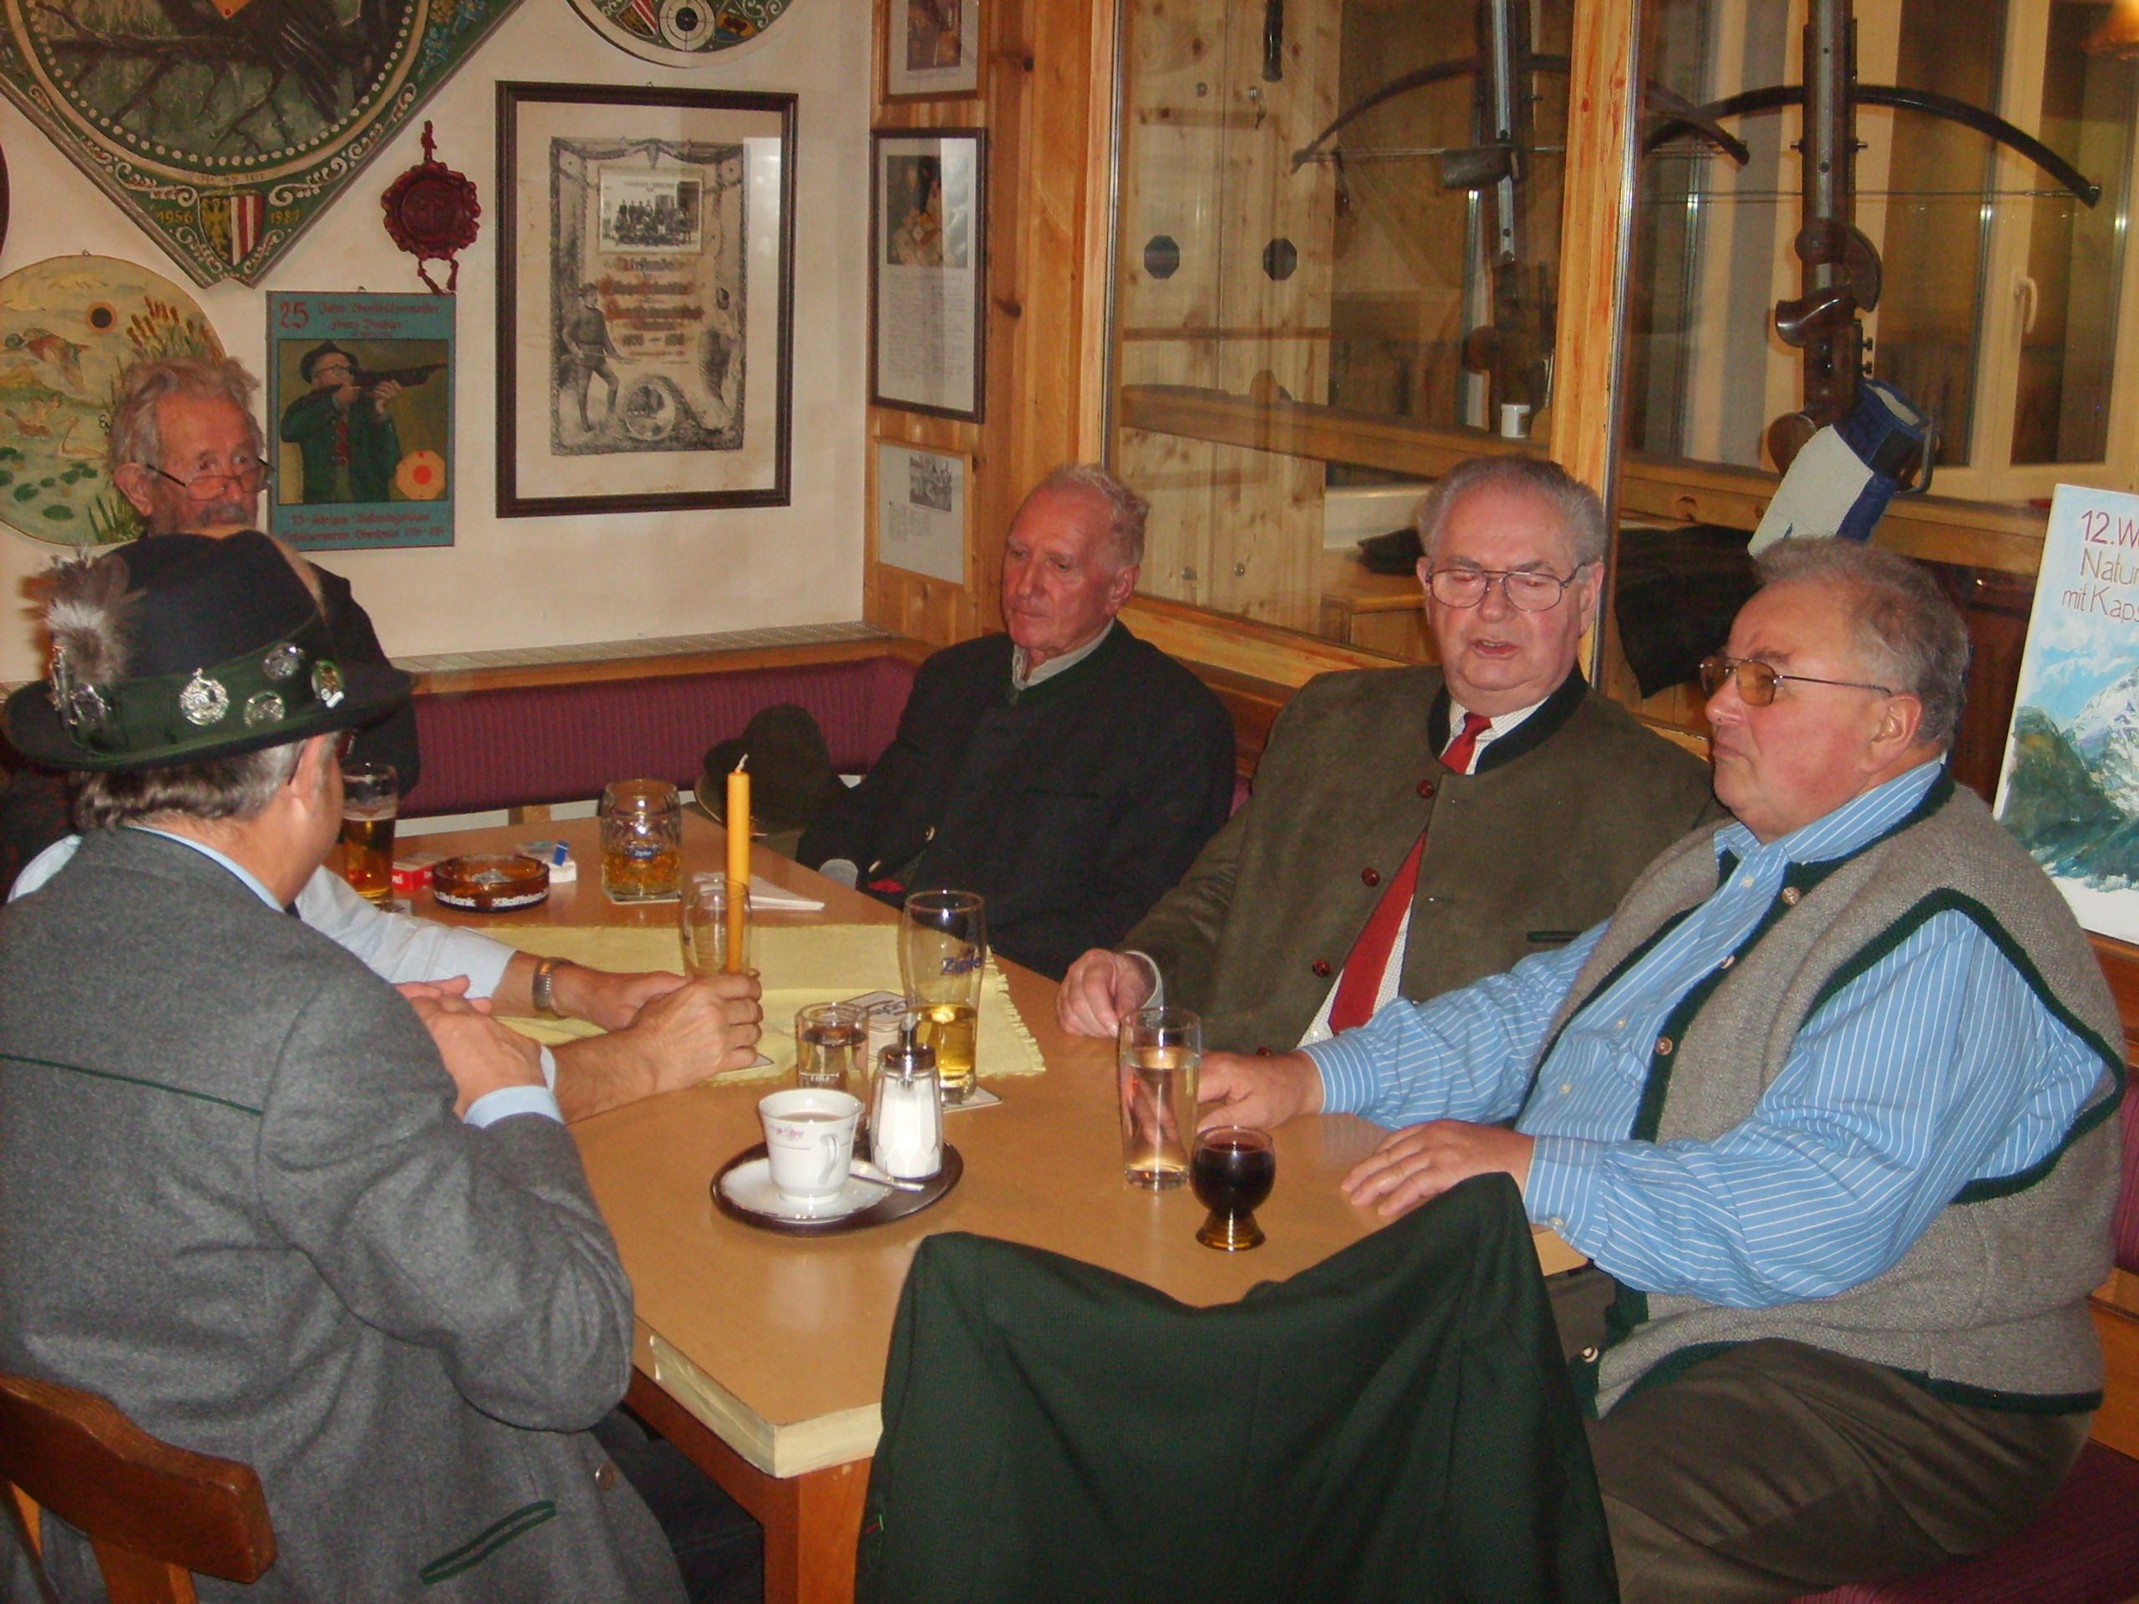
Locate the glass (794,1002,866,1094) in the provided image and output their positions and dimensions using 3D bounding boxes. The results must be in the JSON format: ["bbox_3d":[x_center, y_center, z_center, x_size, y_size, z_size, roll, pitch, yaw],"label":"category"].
[{"bbox_3d":[-0.209,0.241,2.317,0.065,0.117,0.065,2,13,0],"label":"glass"}]

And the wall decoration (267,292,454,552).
[{"bbox_3d":[-1.039,-0.559,3.924,0.281,0.375,0.020,-6,15,-32],"label":"wall decoration"}]

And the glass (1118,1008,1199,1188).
[{"bbox_3d":[0.077,0.252,2.251,0.069,0.143,0.069,2,13,0],"label":"glass"}]

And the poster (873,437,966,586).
[{"bbox_3d":[-0.243,-0.463,4.233,0.018,0.204,0.302,-6,15,-32],"label":"poster"}]

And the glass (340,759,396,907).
[{"bbox_3d":[-0.800,0.040,3.028,0.064,0.161,0.064,2,13,0],"label":"glass"}]

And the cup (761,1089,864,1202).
[{"bbox_3d":[-0.208,0.286,2.162,0.084,0.075,0.101,-4,14,-25],"label":"cup"}]

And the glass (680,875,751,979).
[{"bbox_3d":[-0.342,0.163,2.571,0.069,0.165,0.069,2,13,0],"label":"glass"}]

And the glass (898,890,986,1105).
[{"bbox_3d":[-0.119,0.183,2.465,0.083,0.186,0.083,2,13,0],"label":"glass"}]

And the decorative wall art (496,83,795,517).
[{"bbox_3d":[-0.644,-0.772,4.125,0.500,0.648,0.030,-6,15,-32],"label":"decorative wall art"}]

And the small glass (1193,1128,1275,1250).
[{"bbox_3d":[0.133,0.311,2.134,0.067,0.083,0.067,2,13,0],"label":"small glass"}]

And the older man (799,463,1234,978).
[{"bbox_3d":[-0.147,0.223,3.219,0.740,1.240,0.550,-9,16,-39],"label":"older man"}]

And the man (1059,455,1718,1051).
[{"bbox_3d":[0.302,0.346,2.598,0.580,1.333,0.660,12,17,39],"label":"man"}]

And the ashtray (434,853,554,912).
[{"bbox_3d":[-0.674,0.094,3.092,0.137,0.036,0.137,2,13,0],"label":"ashtray"}]

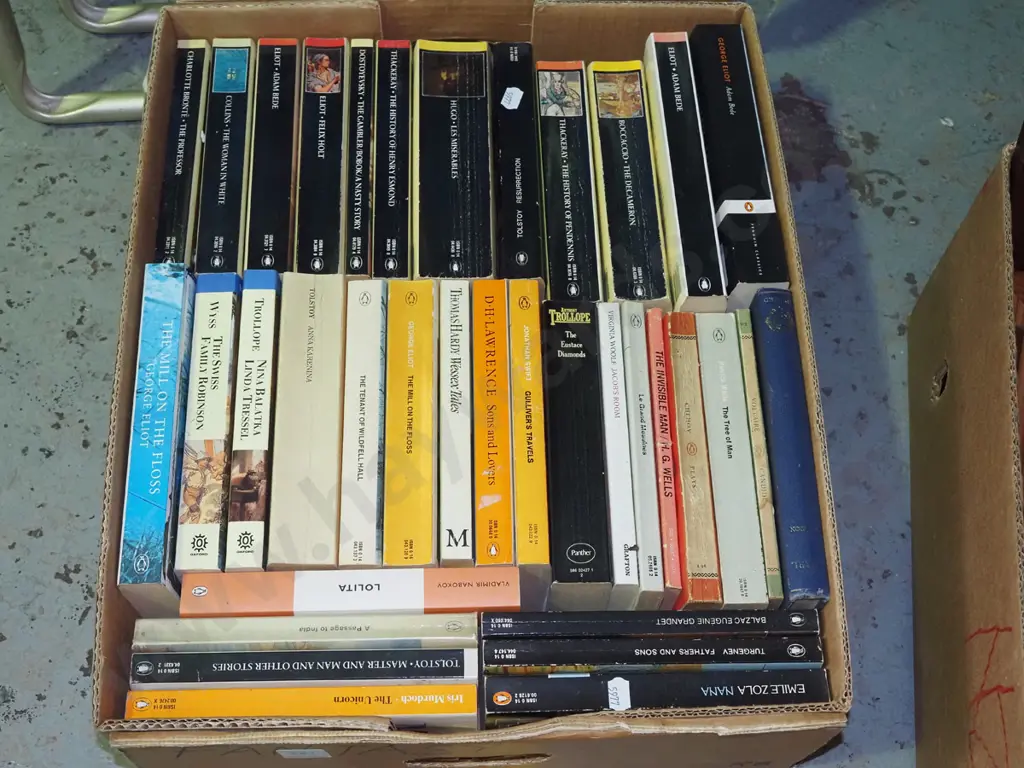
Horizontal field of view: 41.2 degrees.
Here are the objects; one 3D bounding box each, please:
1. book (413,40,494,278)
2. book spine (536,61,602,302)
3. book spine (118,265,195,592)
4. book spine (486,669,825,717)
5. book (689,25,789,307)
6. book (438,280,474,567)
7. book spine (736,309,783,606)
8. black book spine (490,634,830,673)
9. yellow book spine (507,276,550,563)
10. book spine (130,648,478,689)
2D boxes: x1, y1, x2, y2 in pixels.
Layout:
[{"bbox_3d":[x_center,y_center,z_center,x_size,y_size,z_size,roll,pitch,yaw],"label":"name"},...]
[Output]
[{"bbox_3d":[-0.038,-0.122,0.919,0.048,0.112,0.181,-1,64,-2],"label":"book"},{"bbox_3d":[0.030,-0.107,0.910,0.031,0.111,0.181,0,64,-5],"label":"book spine"},{"bbox_3d":[-0.199,0.047,0.818,0.024,0.129,0.198,-3,63,-1],"label":"book spine"},{"bbox_3d":[0.076,0.187,0.771,0.181,0.111,0.020,-1,64,-2],"label":"book spine"},{"bbox_3d":[0.131,-0.120,0.912,0.031,0.129,0.198,2,63,-13],"label":"book"},{"bbox_3d":[-0.034,0.042,0.836,0.017,0.111,0.177,0,63,-2],"label":"book"},{"bbox_3d":[0.144,0.061,0.832,0.009,0.111,0.181,-2,64,1],"label":"book spine"},{"bbox_3d":[0.074,0.168,0.777,0.181,0.111,0.015,0,64,-2],"label":"black book spine"},{"bbox_3d":[0.008,0.043,0.837,0.018,0.111,0.181,0,64,-3],"label":"yellow book spine"},{"bbox_3d":[-0.110,0.173,0.767,0.181,0.111,0.016,0,64,-2],"label":"book spine"}]

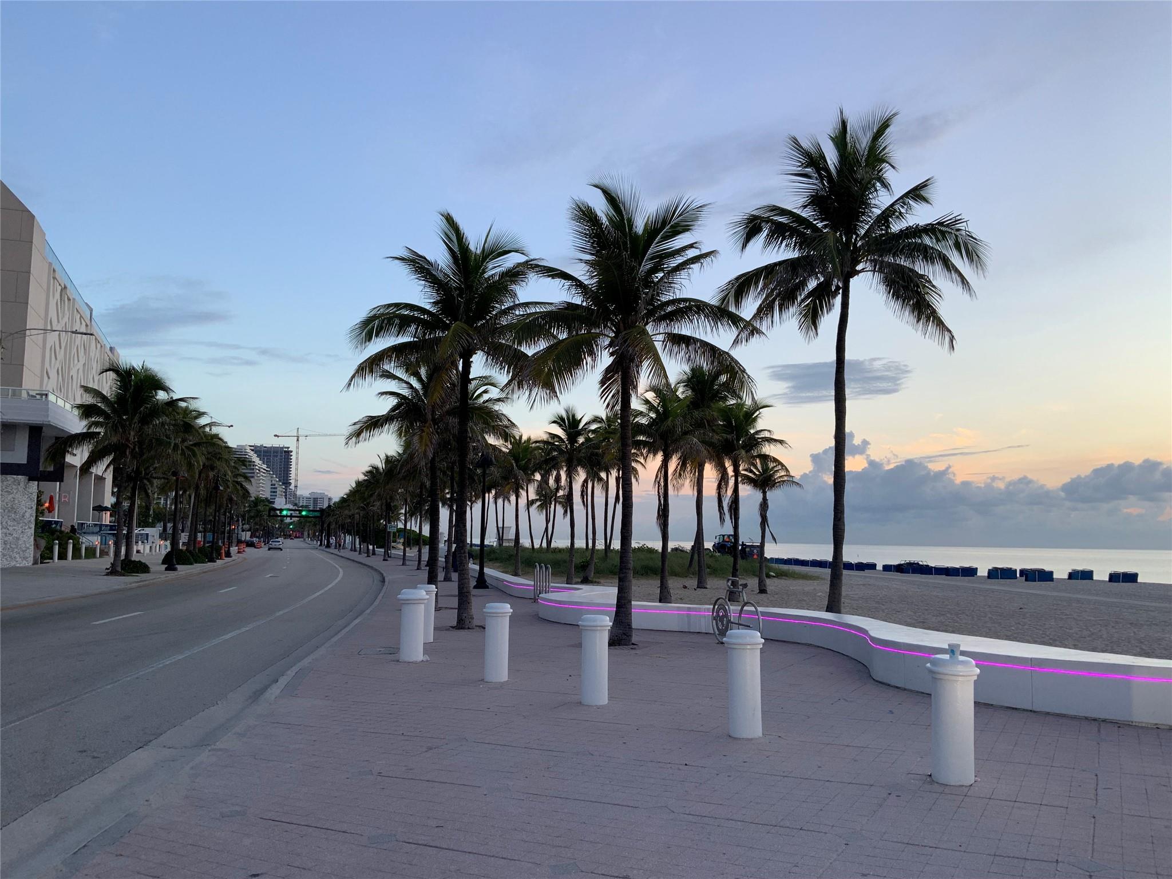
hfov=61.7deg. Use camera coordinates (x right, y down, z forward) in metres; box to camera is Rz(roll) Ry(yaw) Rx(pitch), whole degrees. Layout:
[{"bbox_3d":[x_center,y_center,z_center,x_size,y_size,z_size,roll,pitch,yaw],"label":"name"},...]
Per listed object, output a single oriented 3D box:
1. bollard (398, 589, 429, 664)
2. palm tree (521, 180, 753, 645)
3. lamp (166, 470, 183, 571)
[{"bbox_3d":[-2.368,2.519,13.323,0.435,0.957,0.435,1,-6,0],"label":"bollard"},{"bbox_3d":[0.837,-0.547,16.162,3.860,7.700,3.860,1,-6,0],"label":"palm tree"},{"bbox_3d":[-18.253,3.511,43.636,0.620,4.600,0.620,1,-6,0],"label":"lamp"}]

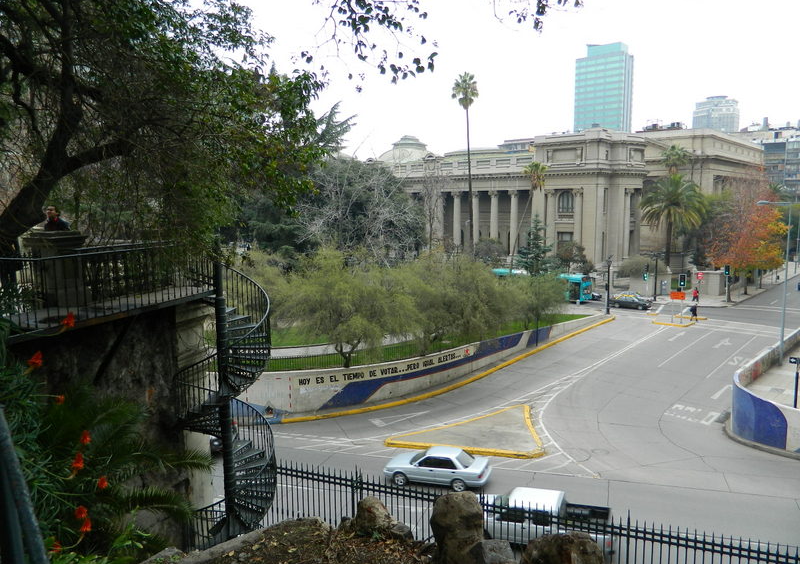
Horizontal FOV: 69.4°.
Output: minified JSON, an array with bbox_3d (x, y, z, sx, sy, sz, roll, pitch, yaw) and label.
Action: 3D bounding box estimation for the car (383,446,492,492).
[{"bbox_3d":[1.576,7.653,24.155,4.300,1.385,1.670,1,7,13],"label":"car"}]

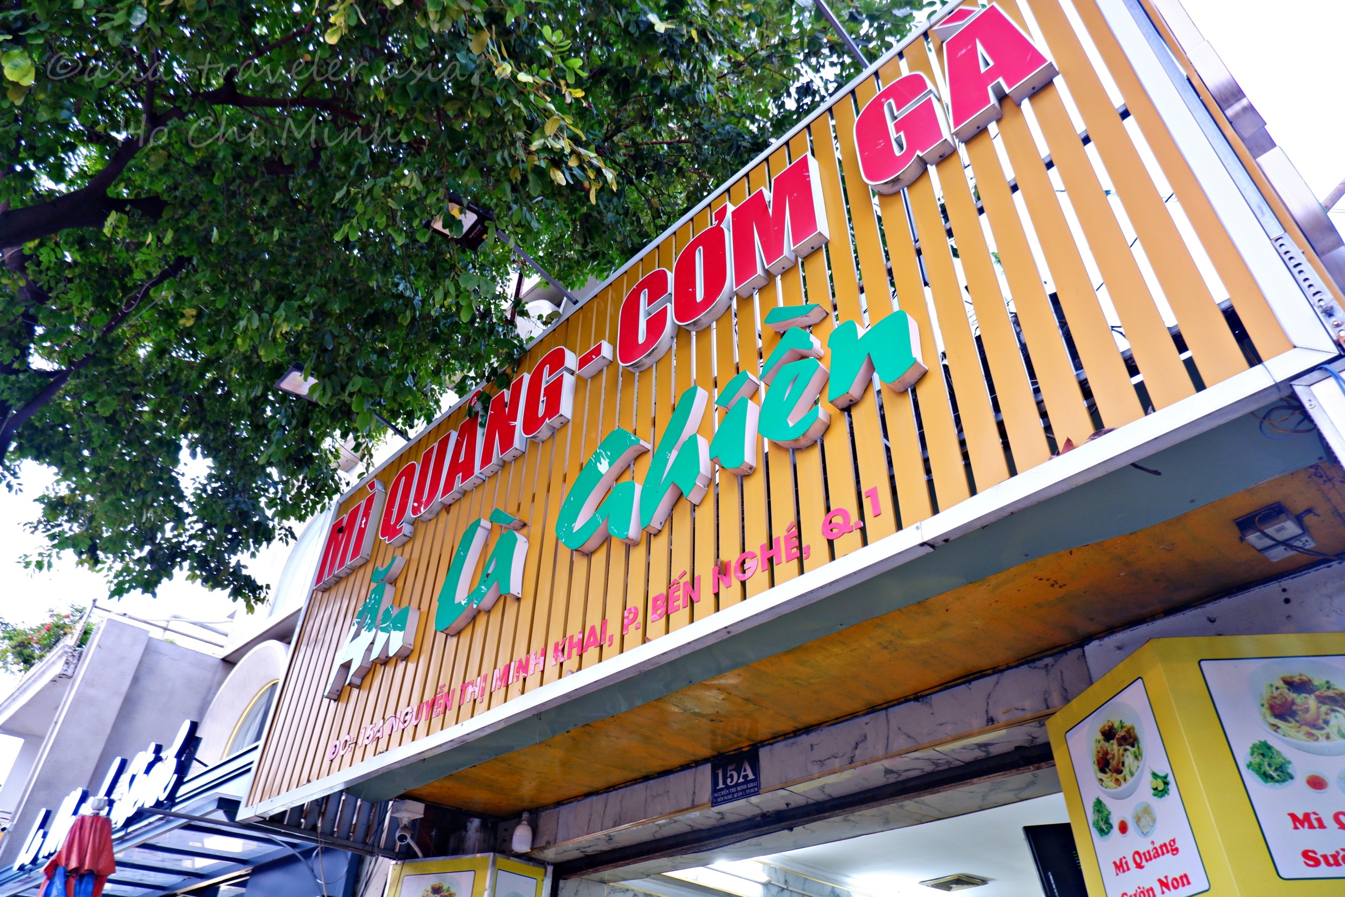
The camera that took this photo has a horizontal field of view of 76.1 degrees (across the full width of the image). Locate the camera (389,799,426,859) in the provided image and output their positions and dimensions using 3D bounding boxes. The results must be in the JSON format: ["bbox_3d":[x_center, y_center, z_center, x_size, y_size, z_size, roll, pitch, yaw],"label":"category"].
[{"bbox_3d":[-1.285,1.824,4.140,0.148,0.220,0.175,11,-39,-12],"label":"camera"}]

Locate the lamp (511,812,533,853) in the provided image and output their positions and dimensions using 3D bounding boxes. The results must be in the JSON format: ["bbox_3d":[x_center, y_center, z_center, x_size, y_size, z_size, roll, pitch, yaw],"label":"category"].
[{"bbox_3d":[-0.698,1.803,4.045,0.094,0.180,0.094,1,-38,1],"label":"lamp"}]

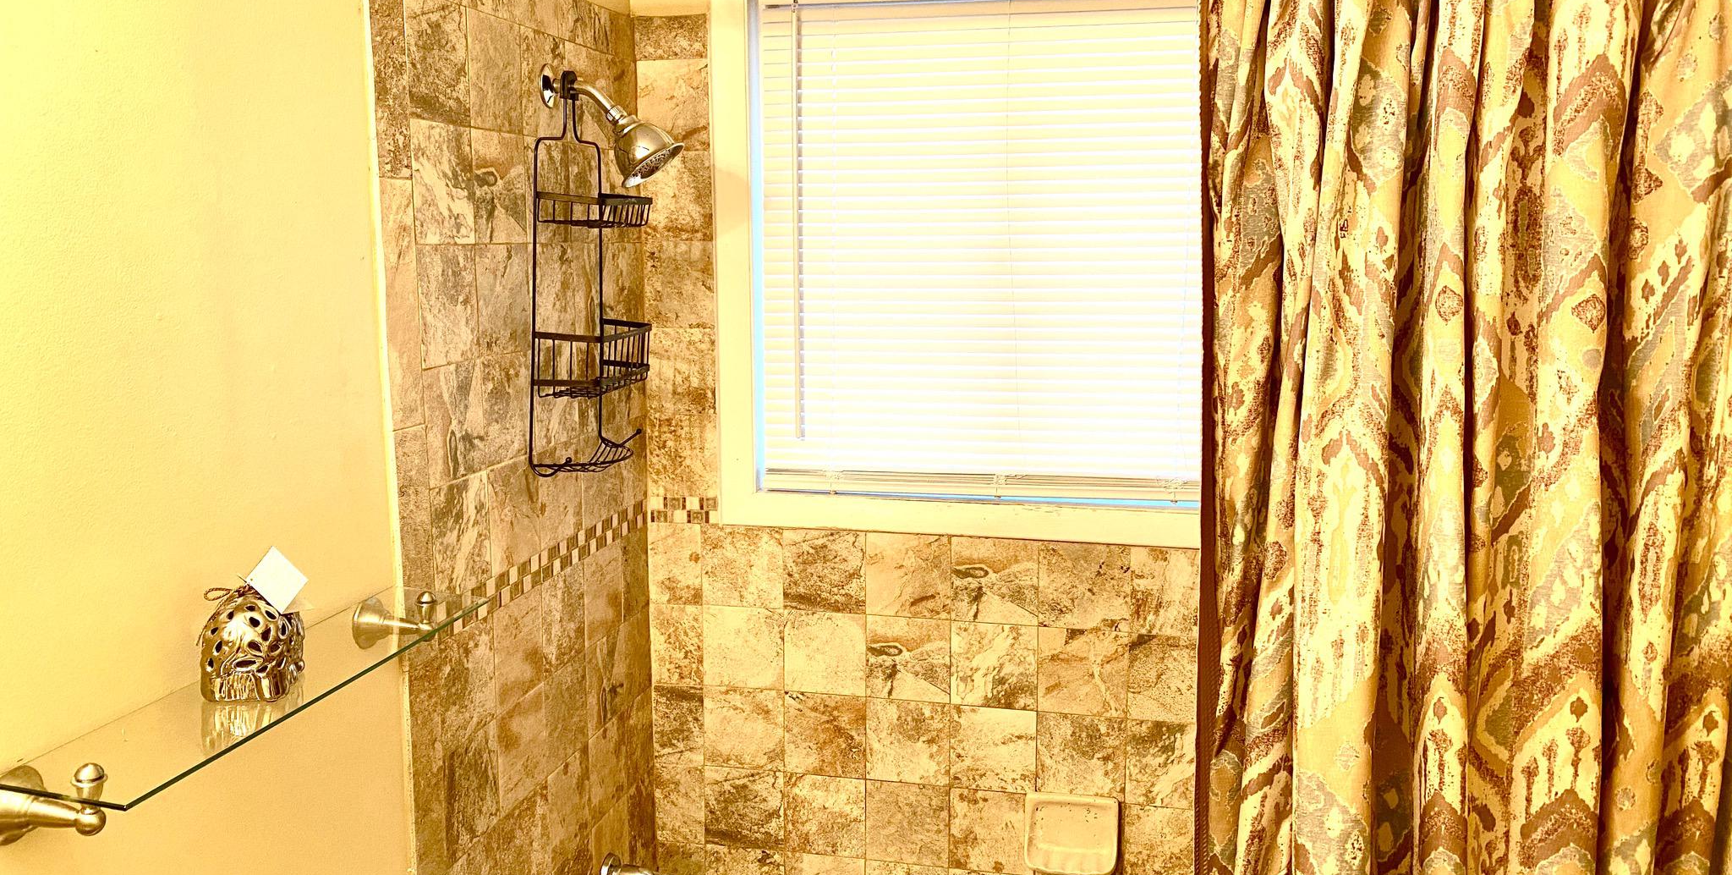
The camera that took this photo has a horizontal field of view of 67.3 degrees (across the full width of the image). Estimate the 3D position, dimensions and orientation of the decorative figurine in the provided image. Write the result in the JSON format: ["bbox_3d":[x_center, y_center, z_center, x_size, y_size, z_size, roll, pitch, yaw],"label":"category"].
[{"bbox_3d":[-0.584,0.190,1.237,0.077,0.098,0.070,-1,9,-6],"label":"decorative figurine"}]

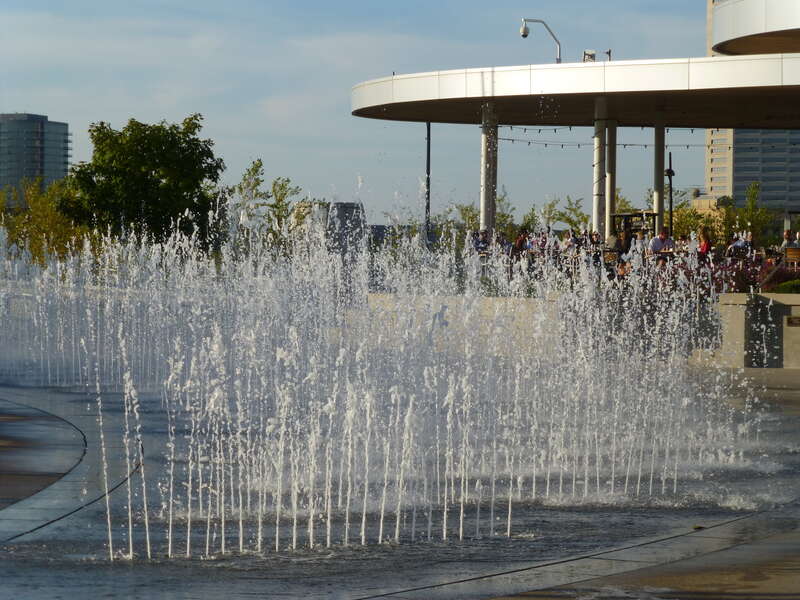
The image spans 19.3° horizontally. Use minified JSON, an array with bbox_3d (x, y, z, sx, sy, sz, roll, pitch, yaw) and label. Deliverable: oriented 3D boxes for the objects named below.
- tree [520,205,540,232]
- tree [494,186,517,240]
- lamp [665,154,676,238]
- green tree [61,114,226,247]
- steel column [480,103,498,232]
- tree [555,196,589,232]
[{"bbox_3d":[5.647,-3.007,102.000,1.000,2.250,1.000,1,2,0],"label":"tree"},{"bbox_3d":[4.391,-3.330,100.000,1.200,2.970,1.200,1,2,0],"label":"tree"},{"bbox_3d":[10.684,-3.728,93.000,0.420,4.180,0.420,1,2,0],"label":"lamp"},{"bbox_3d":[-8.922,-3.635,82.000,5.700,5.640,5.400,1,2,0],"label":"green tree"},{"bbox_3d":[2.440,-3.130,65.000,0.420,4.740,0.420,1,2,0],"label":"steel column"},{"bbox_3d":[7.275,-3.118,100.000,1.500,2.550,1.400,1,2,0],"label":"tree"}]

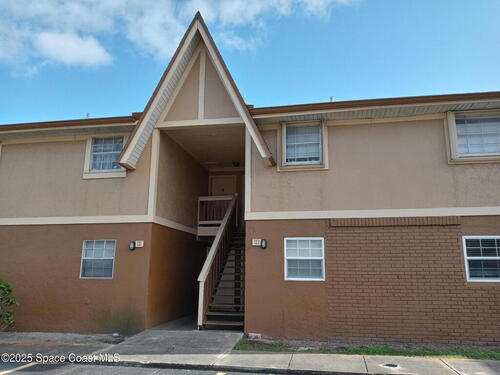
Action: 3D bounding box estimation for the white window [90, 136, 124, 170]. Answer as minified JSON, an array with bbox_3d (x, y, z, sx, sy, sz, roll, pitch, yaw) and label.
[{"bbox_3d":[-3.818,-0.921,10.821,0.980,1.000,0.100,-2,-13,10],"label":"white window"}]

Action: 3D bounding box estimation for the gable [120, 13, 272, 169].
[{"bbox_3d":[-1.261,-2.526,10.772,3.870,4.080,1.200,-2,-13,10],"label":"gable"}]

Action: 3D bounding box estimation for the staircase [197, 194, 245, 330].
[{"bbox_3d":[-0.377,1.808,11.690,1.270,4.020,3.600,-2,-13,10],"label":"staircase"}]

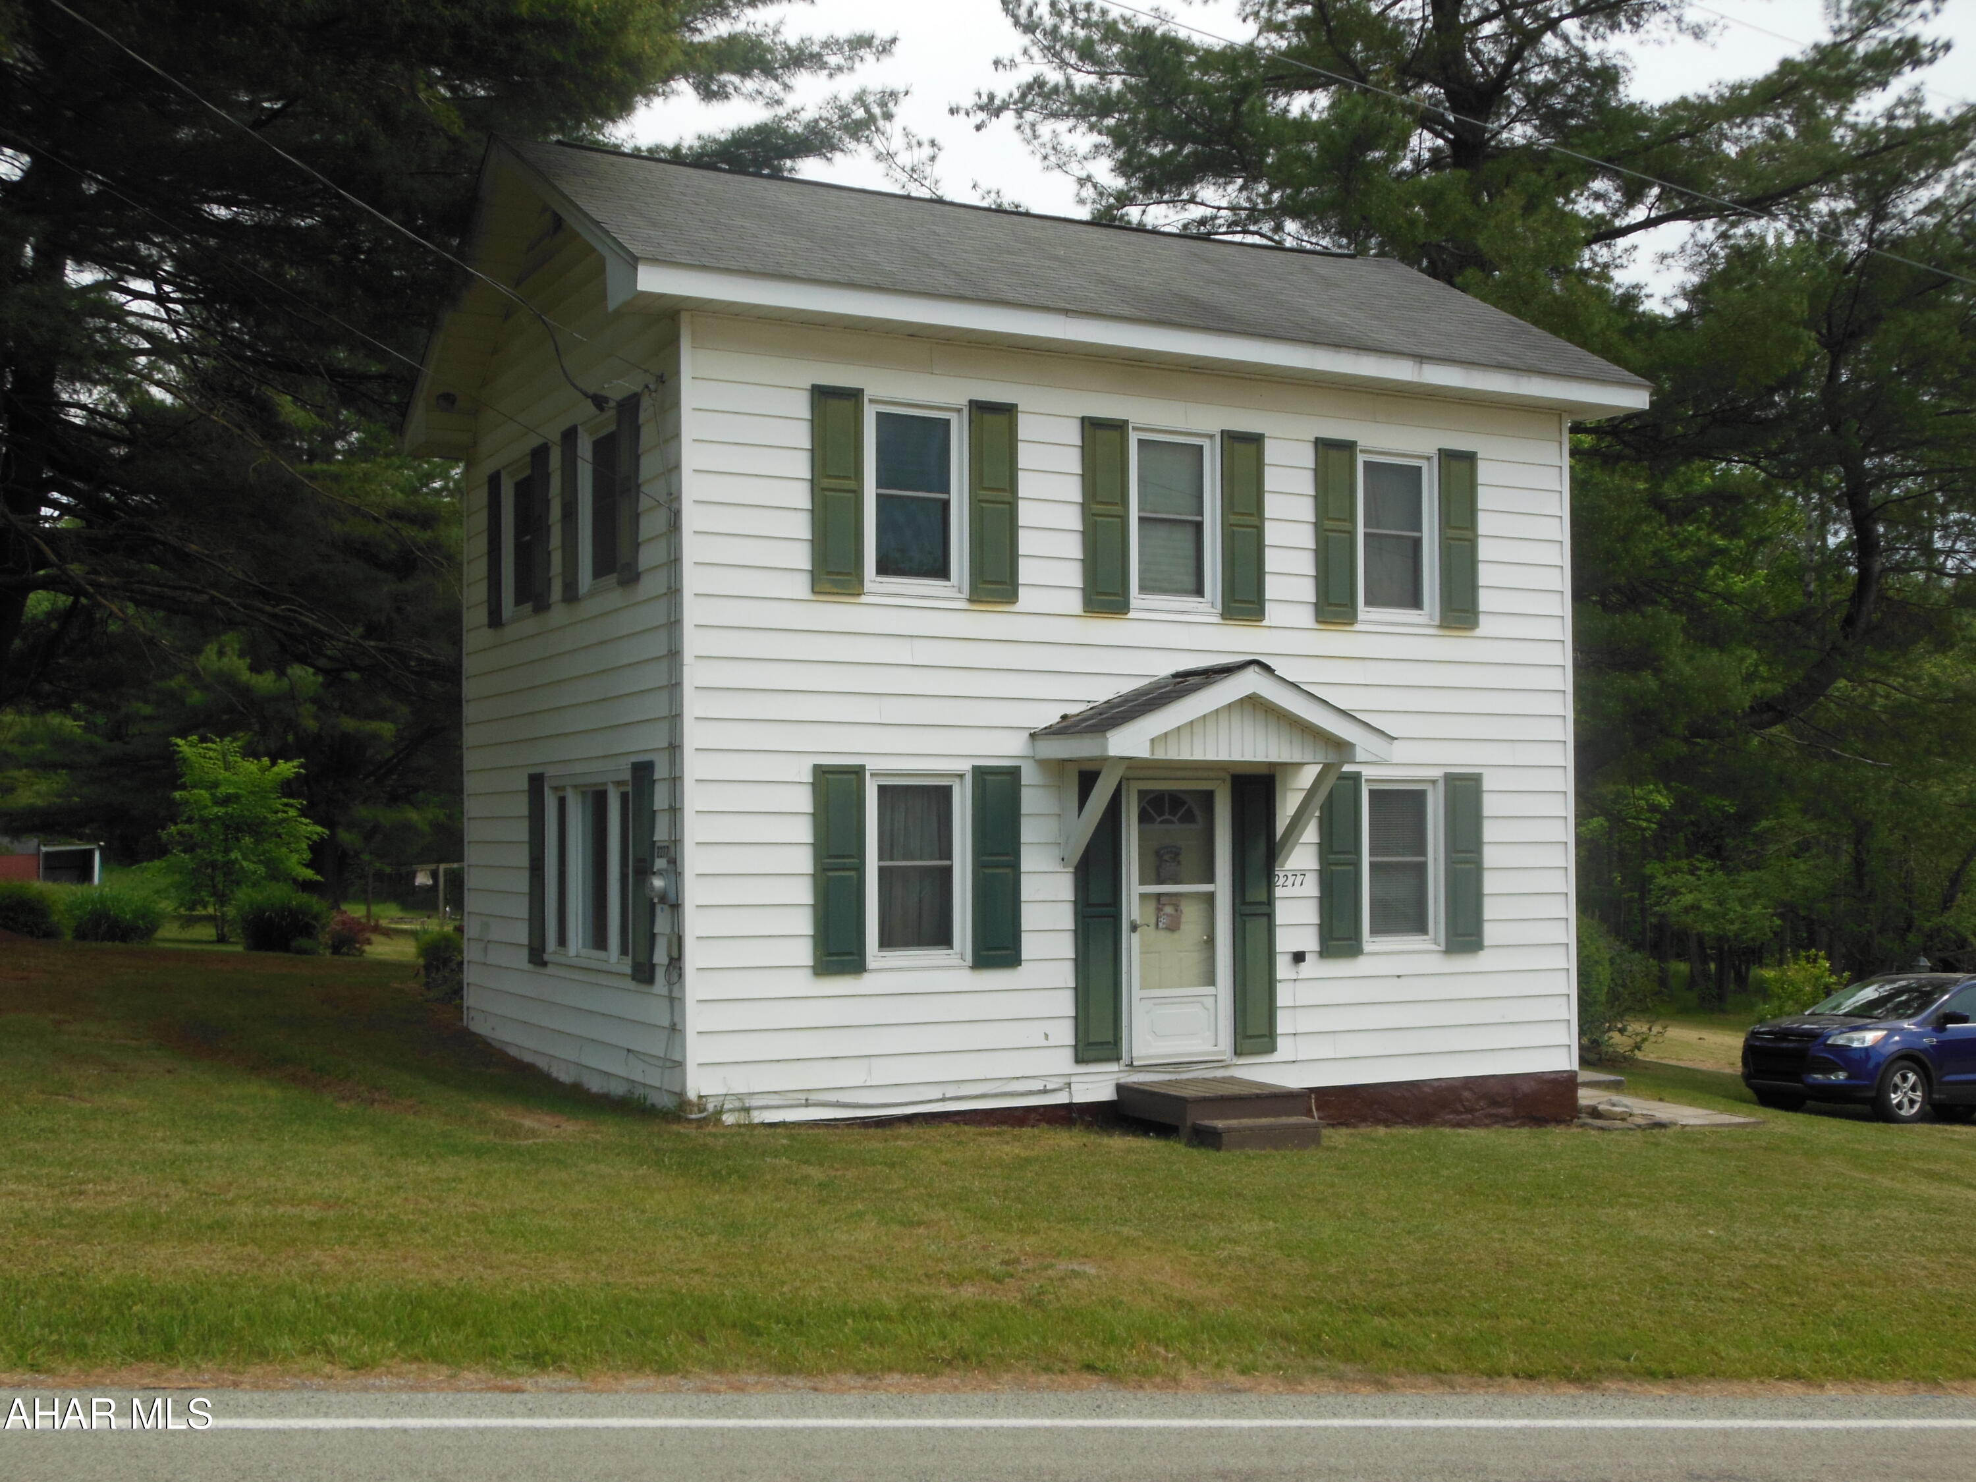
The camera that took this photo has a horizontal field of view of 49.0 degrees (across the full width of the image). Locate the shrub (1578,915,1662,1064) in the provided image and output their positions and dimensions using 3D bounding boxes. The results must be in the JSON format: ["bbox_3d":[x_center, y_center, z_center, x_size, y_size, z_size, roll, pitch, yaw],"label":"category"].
[{"bbox_3d":[6.161,2.513,22.000,1.347,1.534,1.279,-1,-3,16],"label":"shrub"}]

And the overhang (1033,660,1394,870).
[{"bbox_3d":[1.614,0.180,15.350,2.405,1.430,1.015,1,-3,-27],"label":"overhang"}]

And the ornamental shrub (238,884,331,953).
[{"bbox_3d":[-9.259,2.333,28.500,1.298,0.913,1.233,1,-3,-18],"label":"ornamental shrub"}]

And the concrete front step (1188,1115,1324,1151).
[{"bbox_3d":[1.842,2.671,14.736,0.855,0.165,0.305,1,-3,-27],"label":"concrete front step"}]

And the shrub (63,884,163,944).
[{"bbox_3d":[-11.571,2.303,28.700,1.348,0.786,1.213,1,-3,-22],"label":"shrub"}]

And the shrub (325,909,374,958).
[{"bbox_3d":[-8.358,2.511,28.400,0.647,0.637,0.614,1,-3,-16],"label":"shrub"}]

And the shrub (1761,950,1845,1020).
[{"bbox_3d":[12.624,3.827,33.500,1.383,1.192,1.314,-1,-3,21],"label":"shrub"}]

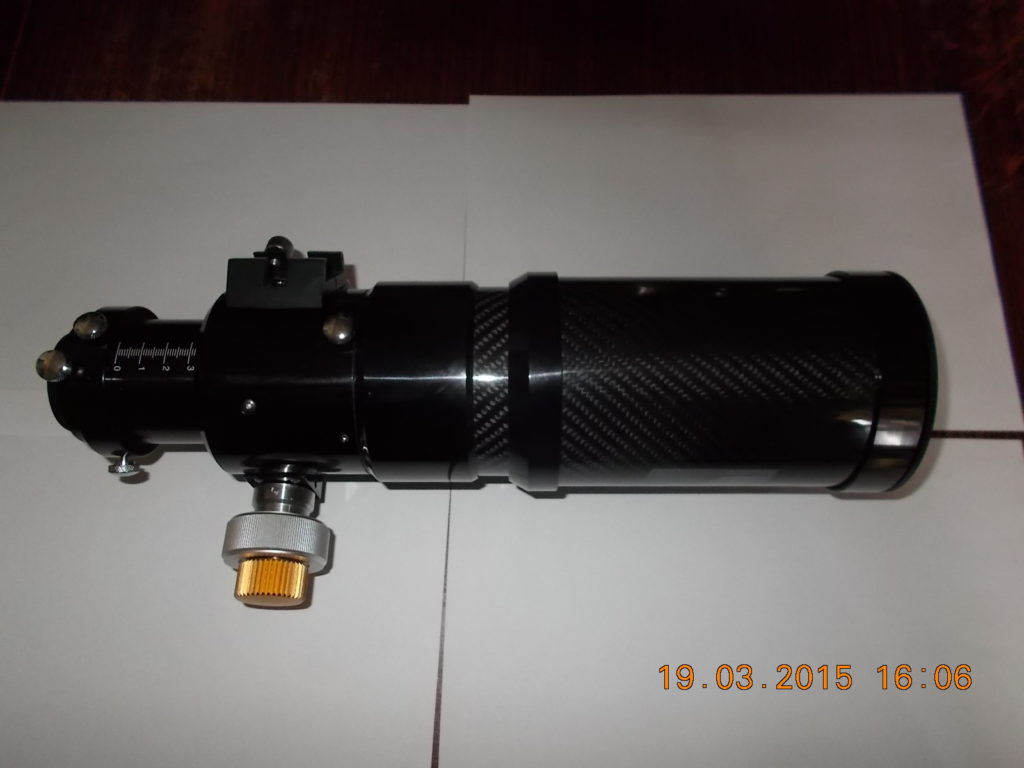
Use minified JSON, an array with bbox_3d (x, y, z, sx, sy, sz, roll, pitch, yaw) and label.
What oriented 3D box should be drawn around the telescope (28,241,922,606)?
[{"bbox_3d":[-0.014,0.016,0.348,0.354,0.113,0.162,0,73,0],"label":"telescope"}]

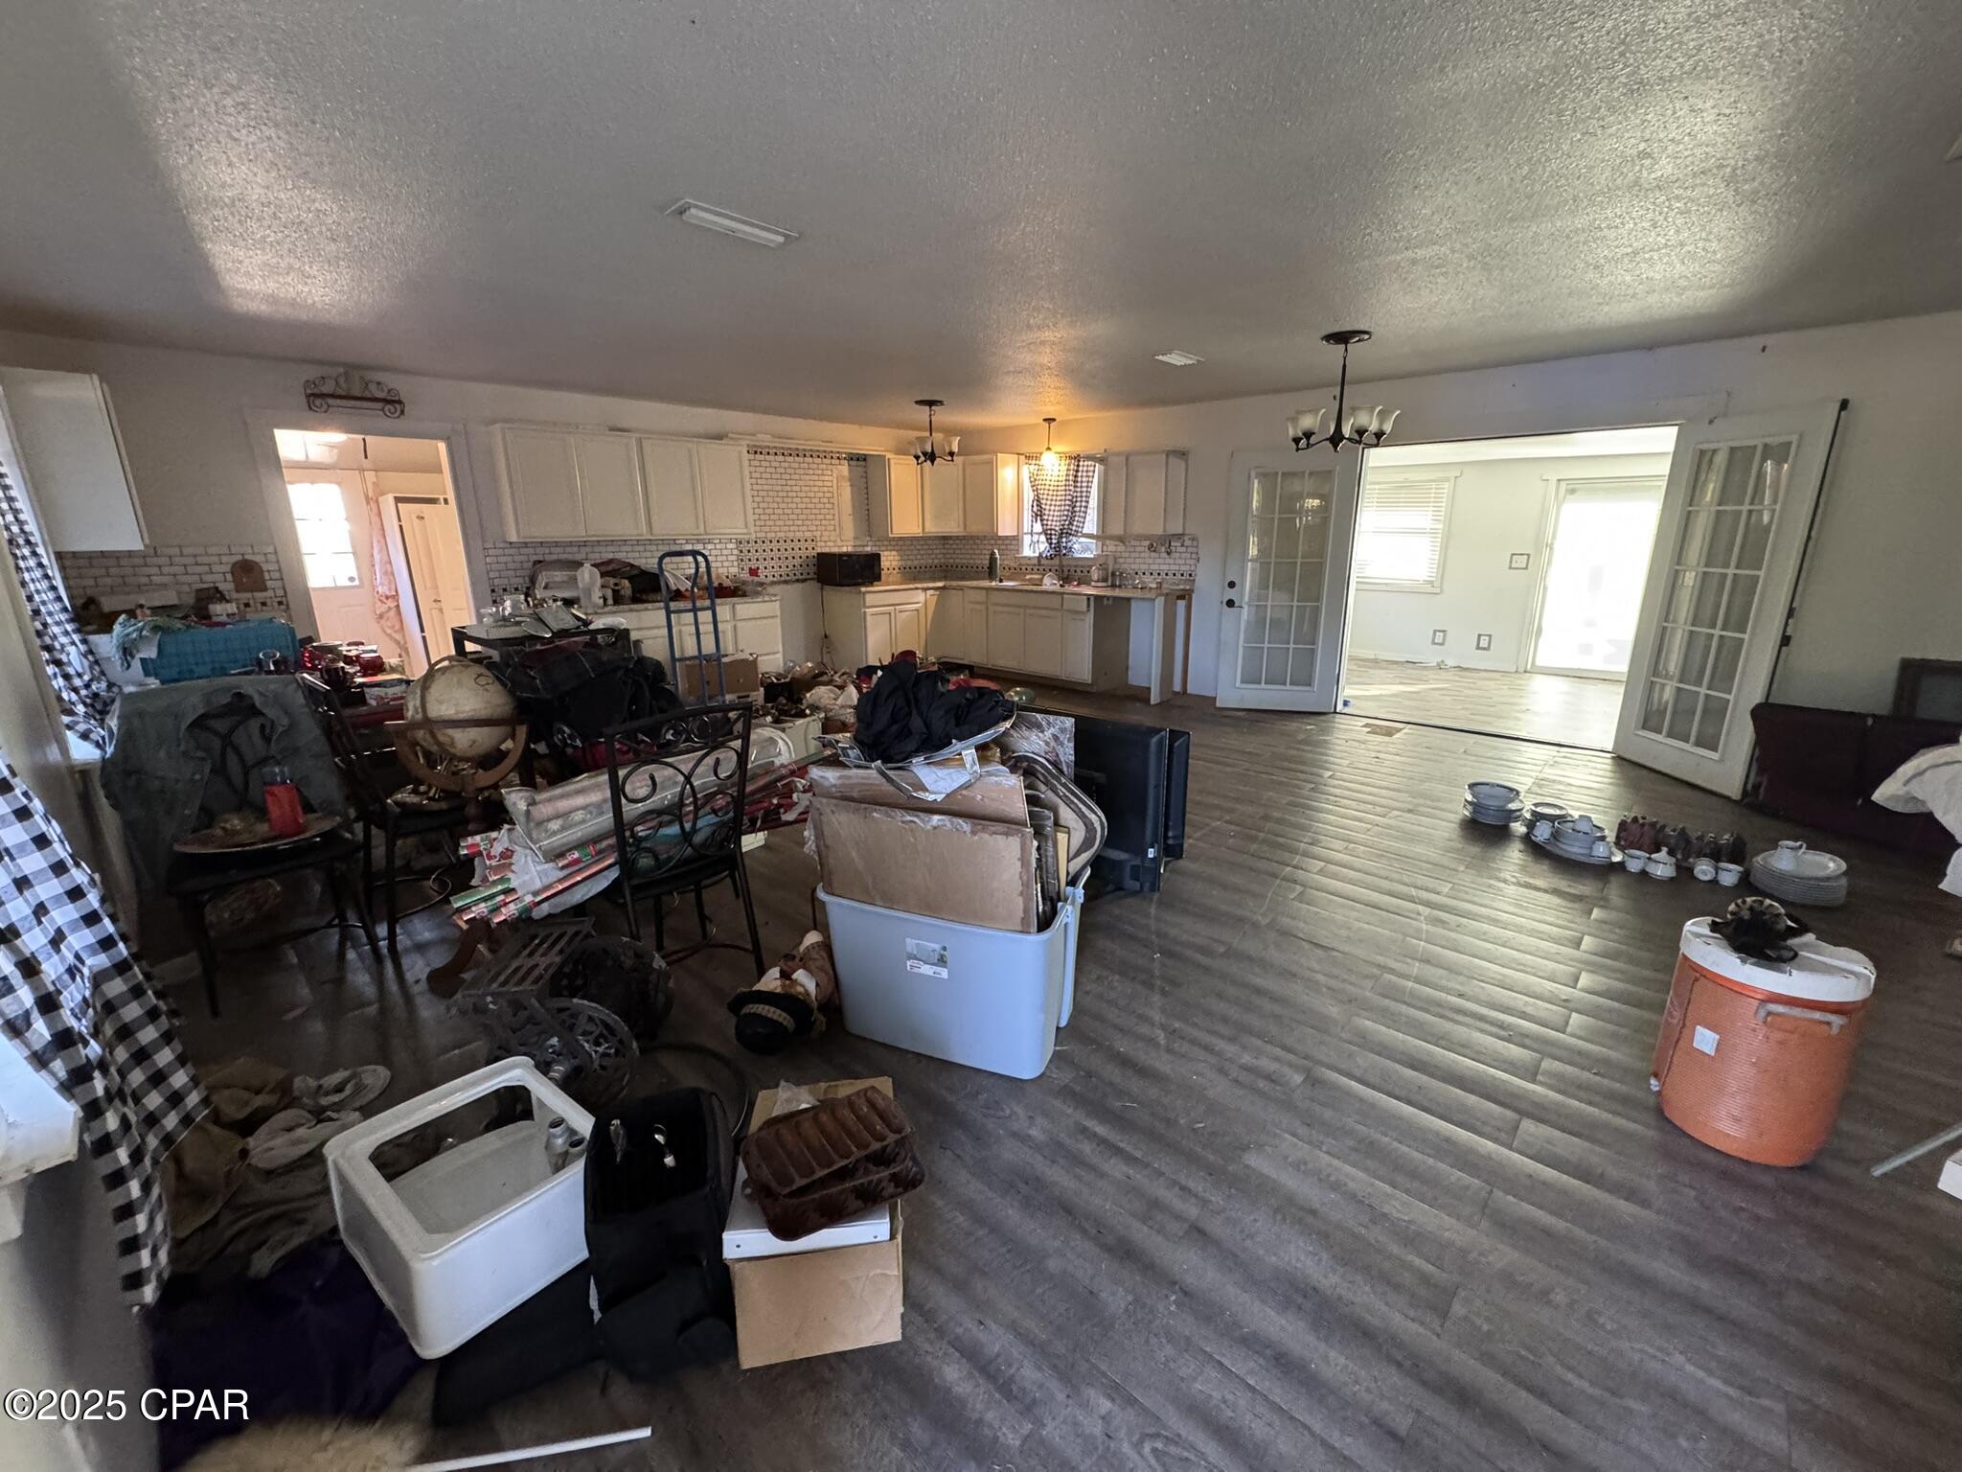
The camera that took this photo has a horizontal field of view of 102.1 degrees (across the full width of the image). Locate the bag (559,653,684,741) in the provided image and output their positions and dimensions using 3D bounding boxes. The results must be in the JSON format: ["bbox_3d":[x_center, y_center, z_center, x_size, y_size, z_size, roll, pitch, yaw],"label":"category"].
[{"bbox_3d":[-1.660,-0.173,3.650,0.530,0.360,0.320,-4,15,-13],"label":"bag"}]

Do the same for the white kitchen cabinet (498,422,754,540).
[{"bbox_3d":[-2.771,-1.976,6.340,0.320,0.760,1.910,12,20,40],"label":"white kitchen cabinet"}]

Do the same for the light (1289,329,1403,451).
[{"bbox_3d":[1.991,-1.888,4.391,0.600,0.595,0.600,13,20,41],"label":"light"}]

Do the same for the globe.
[{"bbox_3d":[-1.696,-0.088,2.594,0.315,0.325,0.315,13,20,41],"label":"globe"}]

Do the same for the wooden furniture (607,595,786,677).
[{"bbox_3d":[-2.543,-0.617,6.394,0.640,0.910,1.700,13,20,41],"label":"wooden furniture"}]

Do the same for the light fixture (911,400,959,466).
[{"bbox_3d":[-0.414,-2.490,6.542,0.420,0.481,0.420,13,20,41],"label":"light fixture"}]

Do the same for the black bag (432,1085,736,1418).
[{"bbox_3d":[-0.698,0.937,1.499,0.510,0.350,0.340,-3,15,-10],"label":"black bag"}]

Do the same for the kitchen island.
[{"bbox_3d":[0.131,-0.956,7.629,3.330,0.920,1.550,12,20,40],"label":"kitchen island"}]

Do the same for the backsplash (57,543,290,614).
[{"bbox_3d":[-4.662,-0.894,4.643,0.020,0.410,0.930,12,20,40],"label":"backsplash"}]

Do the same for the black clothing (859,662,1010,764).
[{"bbox_3d":[-0.140,-0.077,2.322,0.420,0.230,0.340,5,15,21],"label":"black clothing"}]

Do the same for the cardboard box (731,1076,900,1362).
[{"bbox_3d":[-0.329,0.996,1.683,0.303,0.250,0.442,-3,15,-8],"label":"cardboard box"}]

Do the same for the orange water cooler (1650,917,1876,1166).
[{"bbox_3d":[1.929,0.757,1.998,0.350,0.500,0.350,7,17,26],"label":"orange water cooler"}]

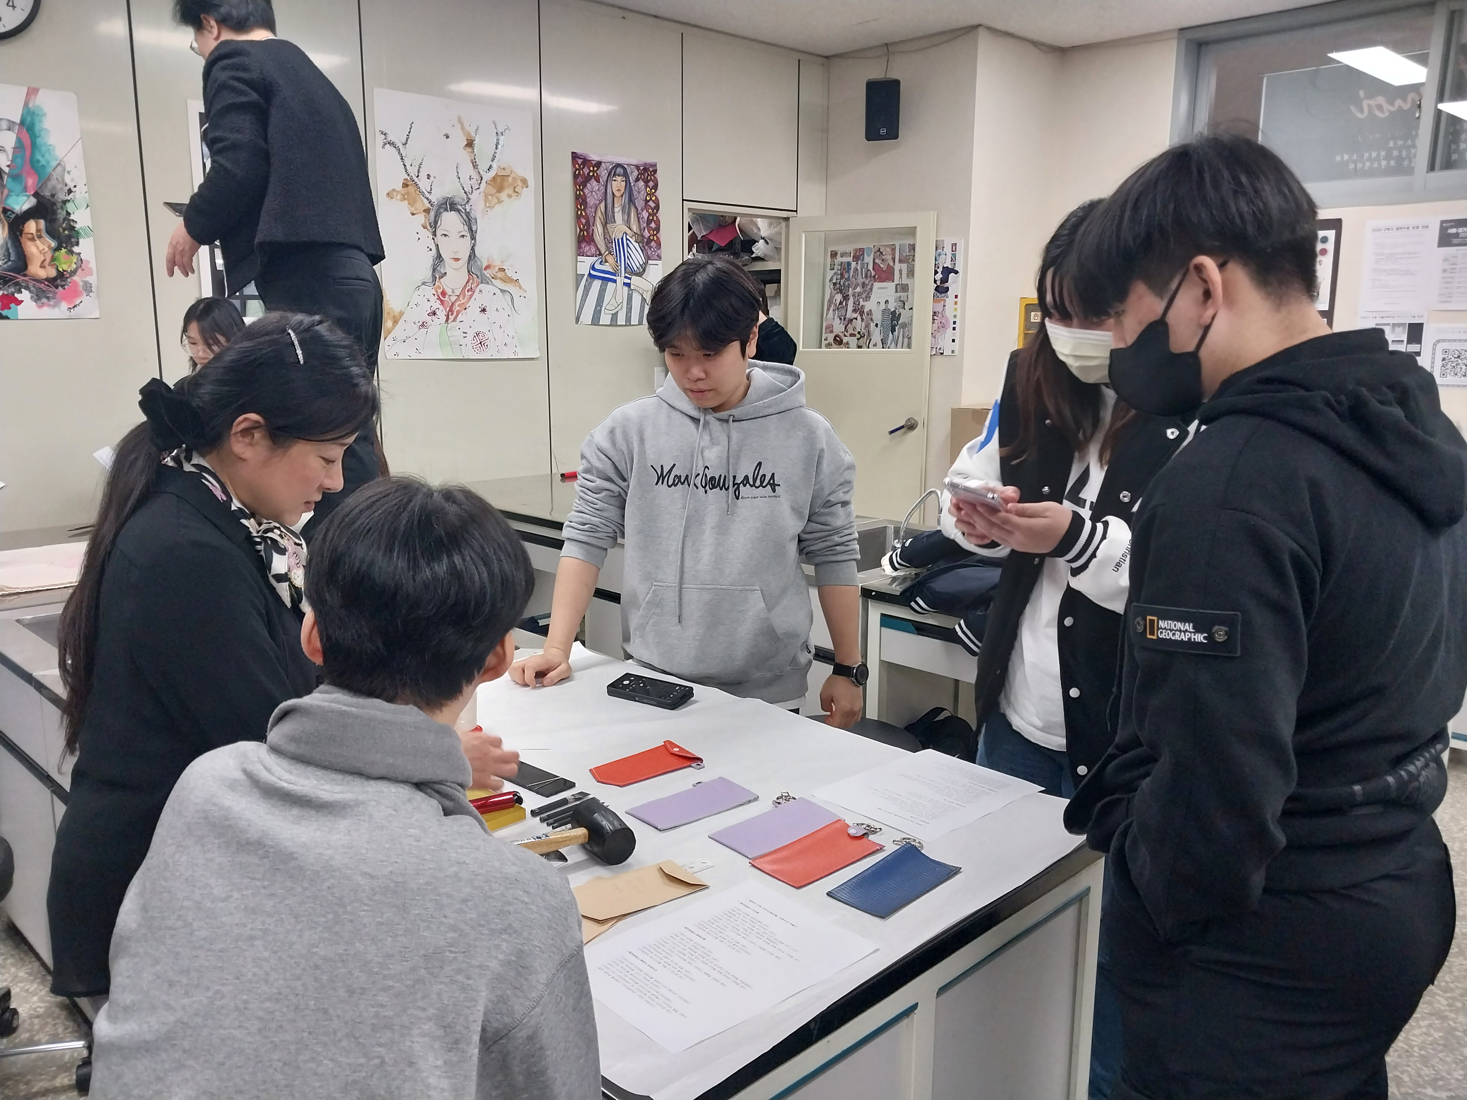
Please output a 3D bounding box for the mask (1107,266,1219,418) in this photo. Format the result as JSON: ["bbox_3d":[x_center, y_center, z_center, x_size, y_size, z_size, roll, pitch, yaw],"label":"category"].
[{"bbox_3d":[0.432,-0.209,1.100,0.132,0.125,0.140,-23,-3,32],"label":"mask"}]

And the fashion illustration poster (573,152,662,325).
[{"bbox_3d":[-0.557,-1.499,5.389,0.545,0.788,0.010,-10,15,-44],"label":"fashion illustration poster"}]

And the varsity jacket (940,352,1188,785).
[{"bbox_3d":[0.541,0.004,1.730,0.520,0.690,0.420,7,13,32],"label":"varsity jacket"}]

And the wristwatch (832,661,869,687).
[{"bbox_3d":[0.229,0.241,2.160,0.056,0.047,0.062,16,18,38],"label":"wristwatch"}]

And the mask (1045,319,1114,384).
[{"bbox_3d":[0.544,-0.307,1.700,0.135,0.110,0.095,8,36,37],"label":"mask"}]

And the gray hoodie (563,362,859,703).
[{"bbox_3d":[-0.047,-0.057,2.330,0.610,0.670,0.370,3,11,14],"label":"gray hoodie"}]

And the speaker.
[{"bbox_3d":[0.783,-2.310,5.791,0.185,0.305,0.180,3,19,15],"label":"speaker"}]

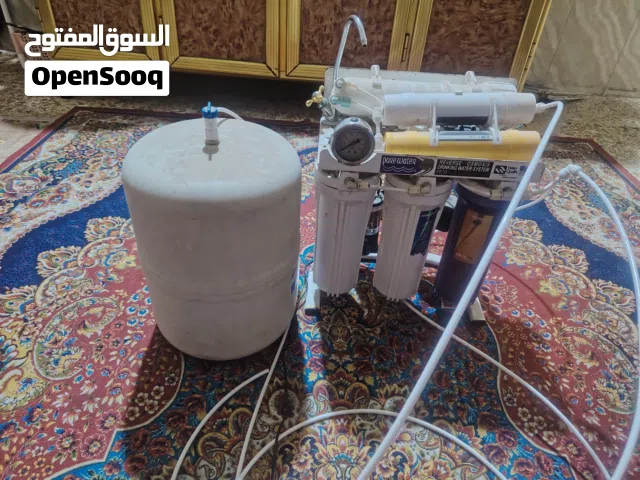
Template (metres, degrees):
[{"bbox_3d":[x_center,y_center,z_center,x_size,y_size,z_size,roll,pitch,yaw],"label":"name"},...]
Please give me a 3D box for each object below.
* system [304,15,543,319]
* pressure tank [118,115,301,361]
[{"bbox_3d":[0.176,-0.117,0.847,0.414,0.562,0.222,3,37,1],"label":"system"},{"bbox_3d":[-0.181,-0.006,0.807,0.284,0.412,0.284,3,37,1],"label":"pressure tank"}]

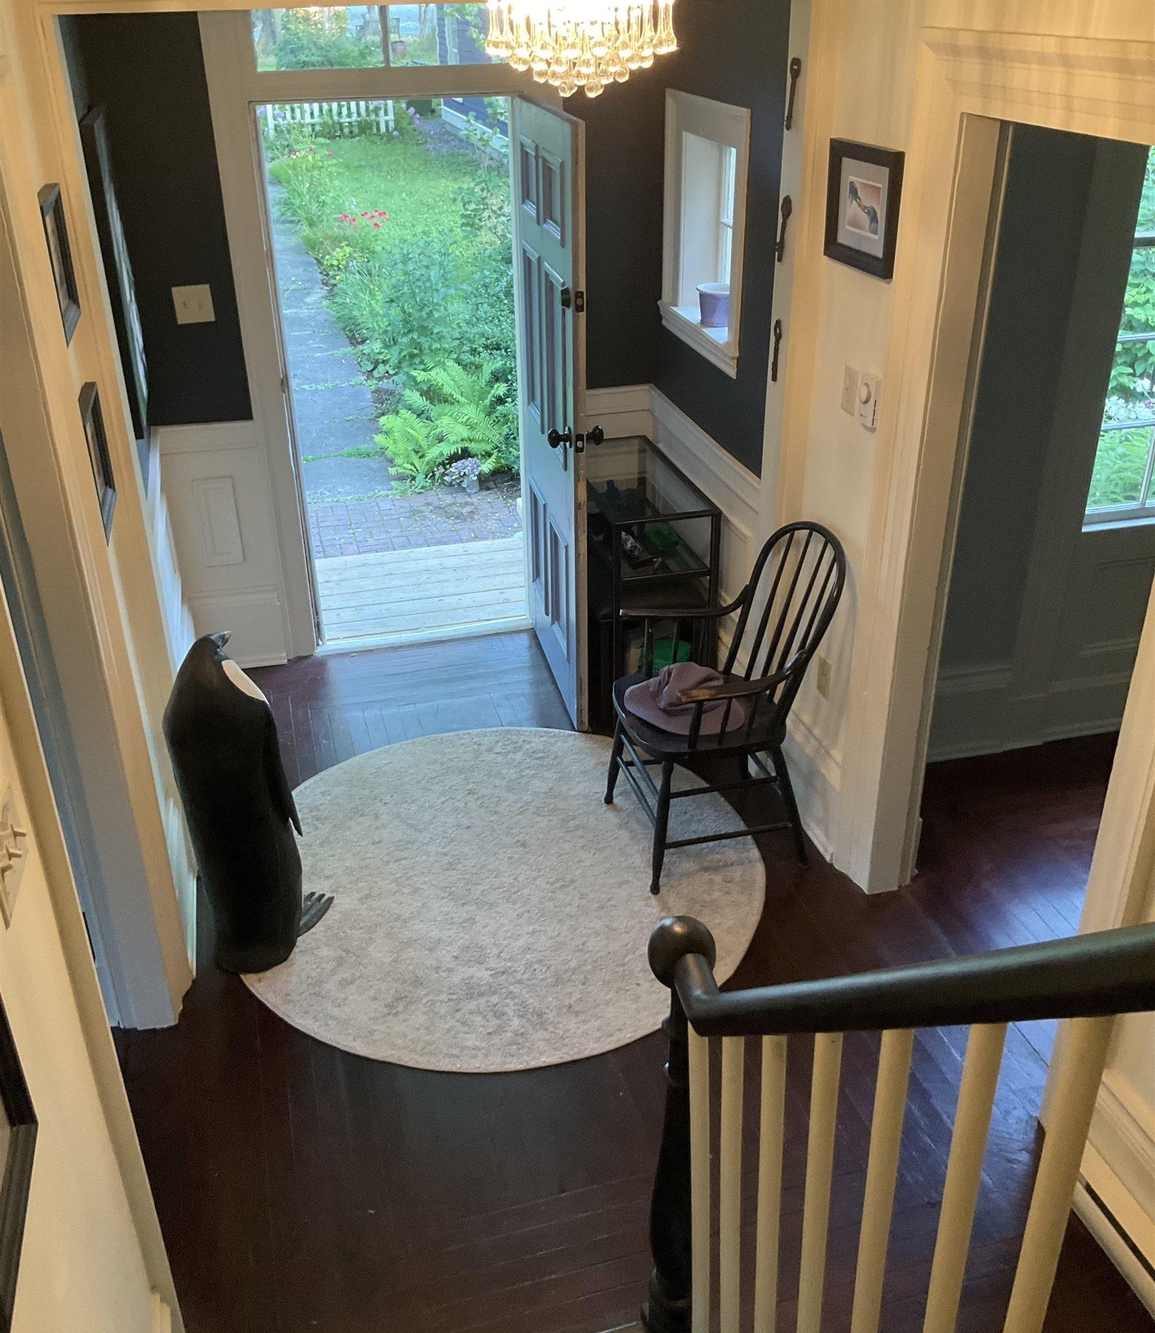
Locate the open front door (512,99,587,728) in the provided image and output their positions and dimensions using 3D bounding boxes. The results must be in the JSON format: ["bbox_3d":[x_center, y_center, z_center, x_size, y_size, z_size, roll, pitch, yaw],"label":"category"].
[{"bbox_3d":[-0.086,-0.813,4.238,0.047,1.900,0.800,-7,29,-11],"label":"open front door"}]

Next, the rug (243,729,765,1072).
[{"bbox_3d":[-0.225,0.569,3.673,1.525,0.010,1.525,-1,28,0],"label":"rug"}]

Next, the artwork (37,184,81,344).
[{"bbox_3d":[-1.037,-0.800,2.576,0.027,0.260,0.360,-8,29,-13],"label":"artwork"}]

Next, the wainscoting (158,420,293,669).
[{"bbox_3d":[-1.239,-0.395,4.528,0.330,0.920,0.035,-8,29,-13],"label":"wainscoting"}]

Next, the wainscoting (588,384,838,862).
[{"bbox_3d":[0.503,-0.232,4.178,0.050,0.920,1.690,-8,29,-13],"label":"wainscoting"}]

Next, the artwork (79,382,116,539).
[{"bbox_3d":[-1.031,-0.434,2.774,0.027,0.260,0.360,-8,29,-13],"label":"artwork"}]

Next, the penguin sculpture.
[{"bbox_3d":[-0.827,0.307,3.238,0.280,0.900,0.360,15,32,26],"label":"penguin sculpture"}]

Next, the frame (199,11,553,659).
[{"bbox_3d":[-0.587,-1.073,4.410,1.070,2.200,0.130,-8,29,-13],"label":"frame"}]

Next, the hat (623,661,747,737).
[{"bbox_3d":[0.306,0.059,3.517,0.310,0.130,0.310,-1,28,0],"label":"hat"}]

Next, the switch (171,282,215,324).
[{"bbox_3d":[-1.231,-1.161,4.138,0.116,0.116,0.012,-8,29,-13],"label":"switch"}]

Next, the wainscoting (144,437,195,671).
[{"bbox_3d":[-1.276,-0.145,4.066,0.040,0.920,1.000,-8,29,-13],"label":"wainscoting"}]

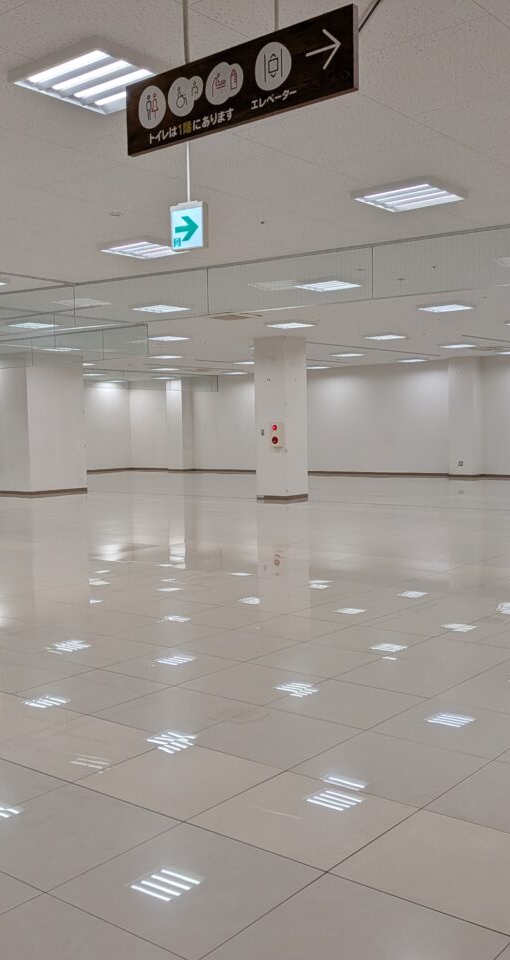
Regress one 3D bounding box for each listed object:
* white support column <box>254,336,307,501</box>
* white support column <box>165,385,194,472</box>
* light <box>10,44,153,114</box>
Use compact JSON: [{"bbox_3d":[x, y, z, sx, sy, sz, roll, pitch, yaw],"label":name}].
[{"bbox_3d":[0.521,-1.200,17.505,0.730,3.142,0.710,2,4,40],"label":"white support column"},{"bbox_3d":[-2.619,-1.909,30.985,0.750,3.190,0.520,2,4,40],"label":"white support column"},{"bbox_3d":[-0.762,-1.982,4.377,0.620,0.060,0.590,2,4,40],"label":"light"}]

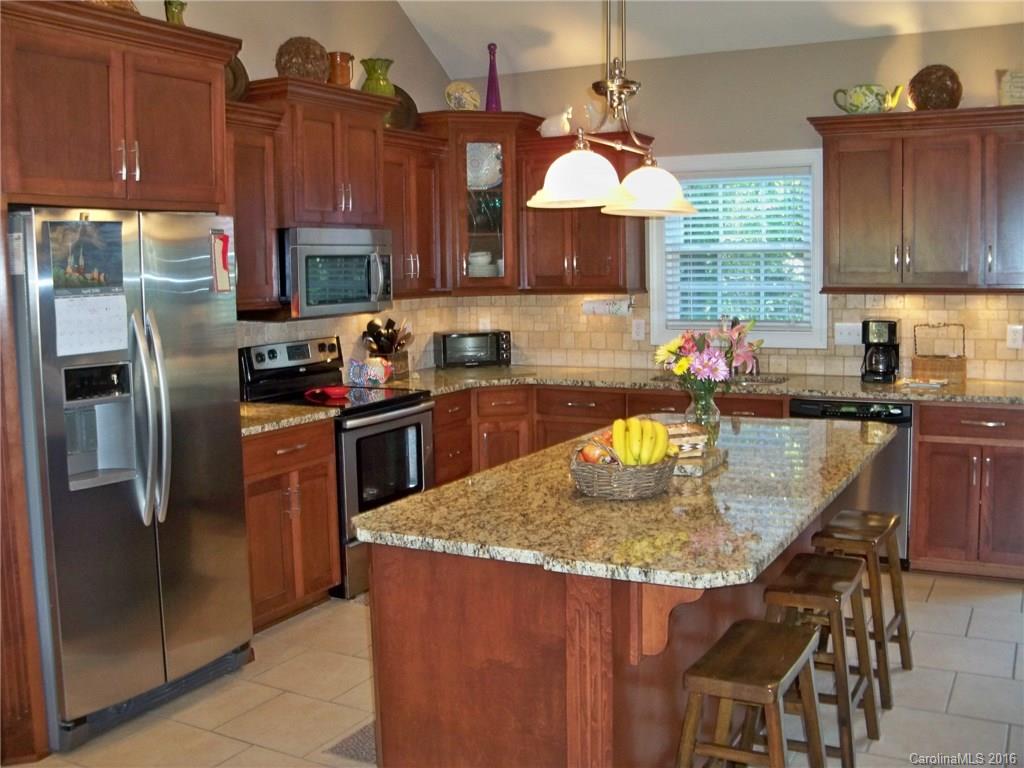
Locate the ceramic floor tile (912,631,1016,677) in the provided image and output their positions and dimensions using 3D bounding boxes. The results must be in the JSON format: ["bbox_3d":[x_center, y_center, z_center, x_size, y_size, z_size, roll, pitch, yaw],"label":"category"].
[{"bbox_3d":[1.776,1.075,4.096,0.390,0.010,0.410,3,8,29],"label":"ceramic floor tile"}]

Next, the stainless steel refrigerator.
[{"bbox_3d":[-1.541,0.271,3.796,0.800,1.750,0.880,3,7,28],"label":"stainless steel refrigerator"}]

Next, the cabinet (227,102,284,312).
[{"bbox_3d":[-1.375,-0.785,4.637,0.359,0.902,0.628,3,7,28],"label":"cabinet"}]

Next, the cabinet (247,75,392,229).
[{"bbox_3d":[-1.008,-1.111,5.196,0.456,0.660,0.834,3,7,28],"label":"cabinet"}]

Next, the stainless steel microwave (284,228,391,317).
[{"bbox_3d":[-0.996,-0.567,5.258,0.430,0.416,0.760,3,7,28],"label":"stainless steel microwave"}]

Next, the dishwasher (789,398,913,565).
[{"bbox_3d":[1.838,0.474,5.504,0.600,0.860,0.600,3,7,28],"label":"dishwasher"}]

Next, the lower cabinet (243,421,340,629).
[{"bbox_3d":[-1.238,0.602,4.719,0.621,0.863,0.648,3,7,28],"label":"lower cabinet"}]

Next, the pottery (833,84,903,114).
[{"bbox_3d":[1.839,-1.463,5.365,0.345,0.170,0.190,3,7,28],"label":"pottery"}]

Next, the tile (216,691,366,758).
[{"bbox_3d":[-0.747,1.171,3.567,0.395,0.010,0.395,3,7,28],"label":"tile"}]

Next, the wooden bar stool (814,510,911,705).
[{"bbox_3d":[1.264,0.802,3.830,0.330,0.610,0.440,3,8,29],"label":"wooden bar stool"}]

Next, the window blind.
[{"bbox_3d":[1.314,-0.773,6.064,0.870,0.918,0.060,3,7,28],"label":"window blind"}]

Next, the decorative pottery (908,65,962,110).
[{"bbox_3d":[2.153,-1.487,5.265,0.265,0.260,0.265,3,8,29],"label":"decorative pottery"}]

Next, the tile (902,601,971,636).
[{"bbox_3d":[1.794,1.022,4.541,0.395,0.010,0.395,3,7,28],"label":"tile"}]

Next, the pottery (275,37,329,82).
[{"bbox_3d":[-1.017,-1.551,5.002,0.250,0.245,0.250,-1,7,0],"label":"pottery"}]

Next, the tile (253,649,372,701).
[{"bbox_3d":[-0.742,1.119,3.992,0.398,0.010,0.367,3,8,29],"label":"tile"}]

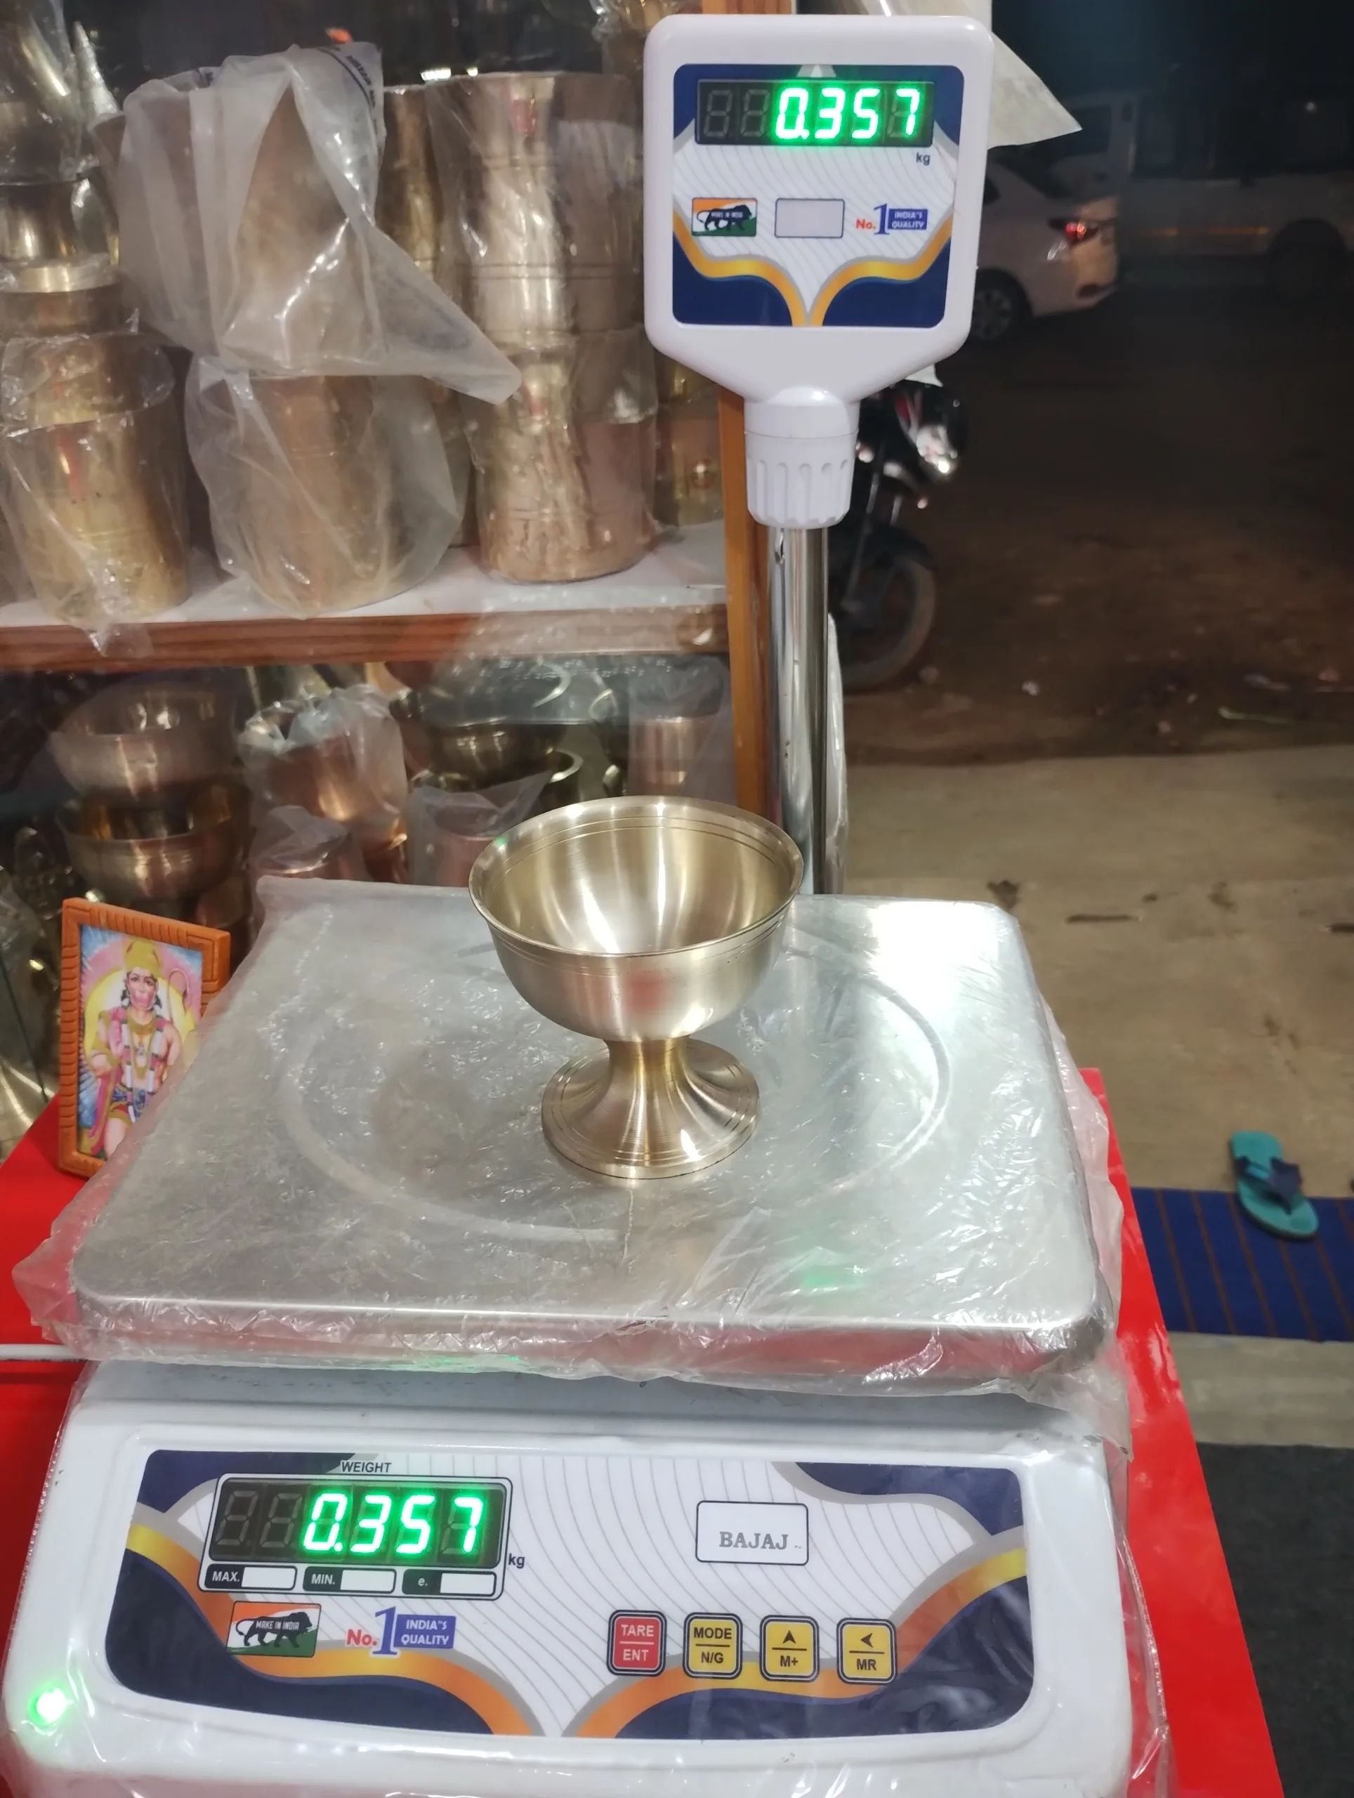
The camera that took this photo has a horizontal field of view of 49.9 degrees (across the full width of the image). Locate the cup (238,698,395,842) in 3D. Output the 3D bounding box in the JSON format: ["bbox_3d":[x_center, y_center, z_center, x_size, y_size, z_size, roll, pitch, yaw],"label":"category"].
[{"bbox_3d":[-0.230,-0.079,0.938,0.094,0.088,0.094,-2,30,1],"label":"cup"}]

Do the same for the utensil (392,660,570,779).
[{"bbox_3d":[-0.124,-0.109,0.944,0.115,0.065,0.115,-2,30,1],"label":"utensil"}]

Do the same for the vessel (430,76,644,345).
[{"bbox_3d":[-0.076,-0.377,0.789,0.110,0.122,0.110,-2,30,1],"label":"vessel"}]

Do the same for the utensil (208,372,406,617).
[{"bbox_3d":[-0.208,-0.234,0.825,0.111,0.126,0.111,-2,30,1],"label":"utensil"}]

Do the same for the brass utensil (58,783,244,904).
[{"bbox_3d":[-0.346,-0.031,0.966,0.117,0.068,0.117,-2,30,1],"label":"brass utensil"}]

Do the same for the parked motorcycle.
[{"bbox_3d":[0.351,-1.521,5.587,0.750,1.070,1.980,-17,32,-23],"label":"parked motorcycle"}]

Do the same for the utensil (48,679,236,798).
[{"bbox_3d":[-0.336,-0.095,0.929,0.116,0.066,0.116,-2,30,1],"label":"utensil"}]

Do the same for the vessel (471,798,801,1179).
[{"bbox_3d":[-0.010,0.032,0.477,0.101,0.093,0.101,1,30,5],"label":"vessel"}]

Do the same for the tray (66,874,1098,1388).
[{"bbox_3d":[-0.023,0.068,0.528,0.313,0.021,0.243,1,30,5],"label":"tray"}]

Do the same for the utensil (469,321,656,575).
[{"bbox_3d":[-0.068,-0.260,0.857,0.109,0.128,0.109,-2,30,1],"label":"utensil"}]

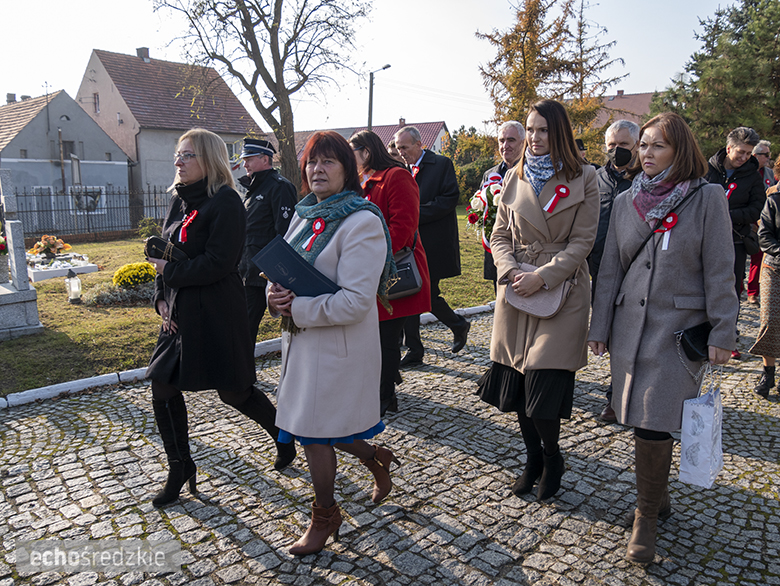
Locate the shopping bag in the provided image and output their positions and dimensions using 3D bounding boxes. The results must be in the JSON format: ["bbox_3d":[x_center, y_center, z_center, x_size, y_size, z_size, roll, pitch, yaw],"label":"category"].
[{"bbox_3d":[1.158,0.497,2.526,0.115,0.430,0.140,7,13,32],"label":"shopping bag"}]

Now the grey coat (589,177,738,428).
[{"bbox_3d":[1.015,0.036,2.582,0.540,0.920,0.370,8,14,38],"label":"grey coat"}]

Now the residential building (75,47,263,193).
[{"bbox_3d":[-14.397,-9.905,43.264,9.338,9.582,8.633,9,13,39],"label":"residential building"}]

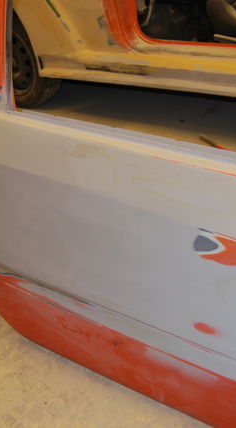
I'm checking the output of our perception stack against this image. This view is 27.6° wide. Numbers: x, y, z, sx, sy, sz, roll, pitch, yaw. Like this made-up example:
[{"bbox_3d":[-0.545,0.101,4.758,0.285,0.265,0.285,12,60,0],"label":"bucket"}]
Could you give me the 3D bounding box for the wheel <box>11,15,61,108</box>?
[{"bbox_3d":[-0.601,-0.960,3.033,0.575,0.575,0.185,18,38,36],"label":"wheel"}]

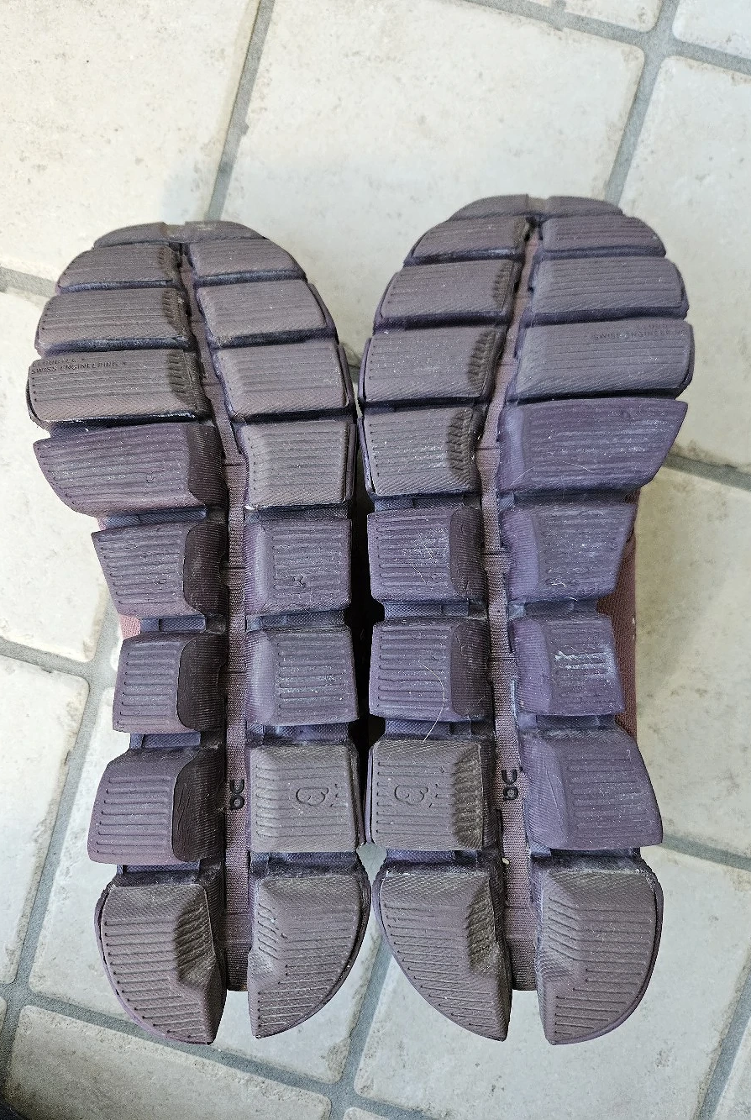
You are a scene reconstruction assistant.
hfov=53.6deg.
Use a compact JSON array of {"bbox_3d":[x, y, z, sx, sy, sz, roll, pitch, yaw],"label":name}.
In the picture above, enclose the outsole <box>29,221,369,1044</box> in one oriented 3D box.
[{"bbox_3d":[-0.054,0.019,0.259,0.108,0.046,0.273,-5,86,3],"label":"outsole"}]

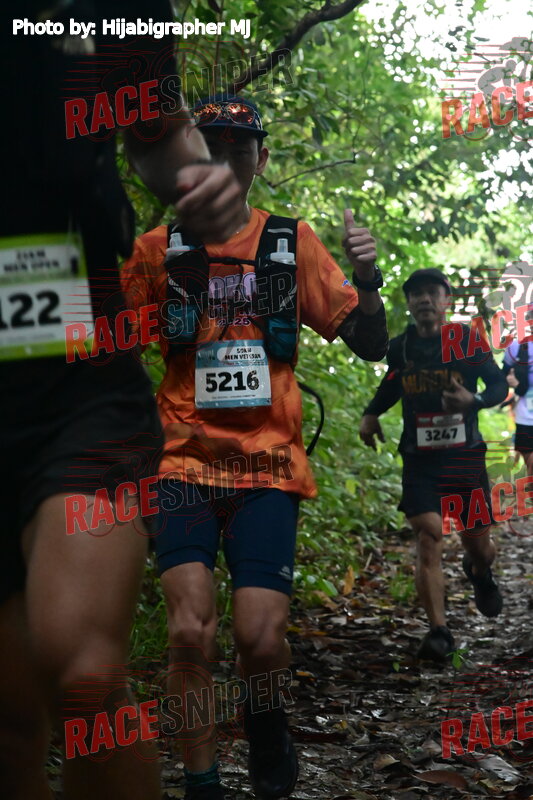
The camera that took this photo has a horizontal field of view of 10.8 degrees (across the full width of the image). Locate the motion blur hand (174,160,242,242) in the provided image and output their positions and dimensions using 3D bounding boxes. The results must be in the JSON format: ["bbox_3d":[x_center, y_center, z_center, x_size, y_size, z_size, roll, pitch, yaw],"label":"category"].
[{"bbox_3d":[-0.074,-0.252,3.600,0.087,0.103,0.100,0,-1,-9],"label":"motion blur hand"}]

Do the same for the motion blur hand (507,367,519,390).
[{"bbox_3d":[1.440,-0.126,16.500,0.080,0.115,0.090,0,-1,6],"label":"motion blur hand"}]

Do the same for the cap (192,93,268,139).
[{"bbox_3d":[-0.085,-0.668,6.650,0.175,0.120,0.250,0,-1,7],"label":"cap"}]

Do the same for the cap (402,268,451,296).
[{"bbox_3d":[0.646,-0.475,11.400,0.175,0.120,0.250,0,-1,22],"label":"cap"}]

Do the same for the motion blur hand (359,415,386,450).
[{"bbox_3d":[0.426,0.131,11.350,0.105,0.142,0.090,0,-1,6],"label":"motion blur hand"}]

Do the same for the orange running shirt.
[{"bbox_3d":[-0.064,-0.113,6.700,0.560,0.690,0.290,0,-1,5],"label":"orange running shirt"}]

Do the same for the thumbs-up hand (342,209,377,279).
[{"bbox_3d":[0.229,-0.388,6.950,0.083,0.165,0.090,0,-1,6],"label":"thumbs-up hand"}]

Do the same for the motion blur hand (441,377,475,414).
[{"bbox_3d":[0.762,-0.022,11.200,0.125,0.140,0.090,0,-1,6],"label":"motion blur hand"}]

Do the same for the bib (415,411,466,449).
[{"bbox_3d":[0.705,0.127,11.350,0.198,0.145,0.020,-3,0,3],"label":"bib"}]

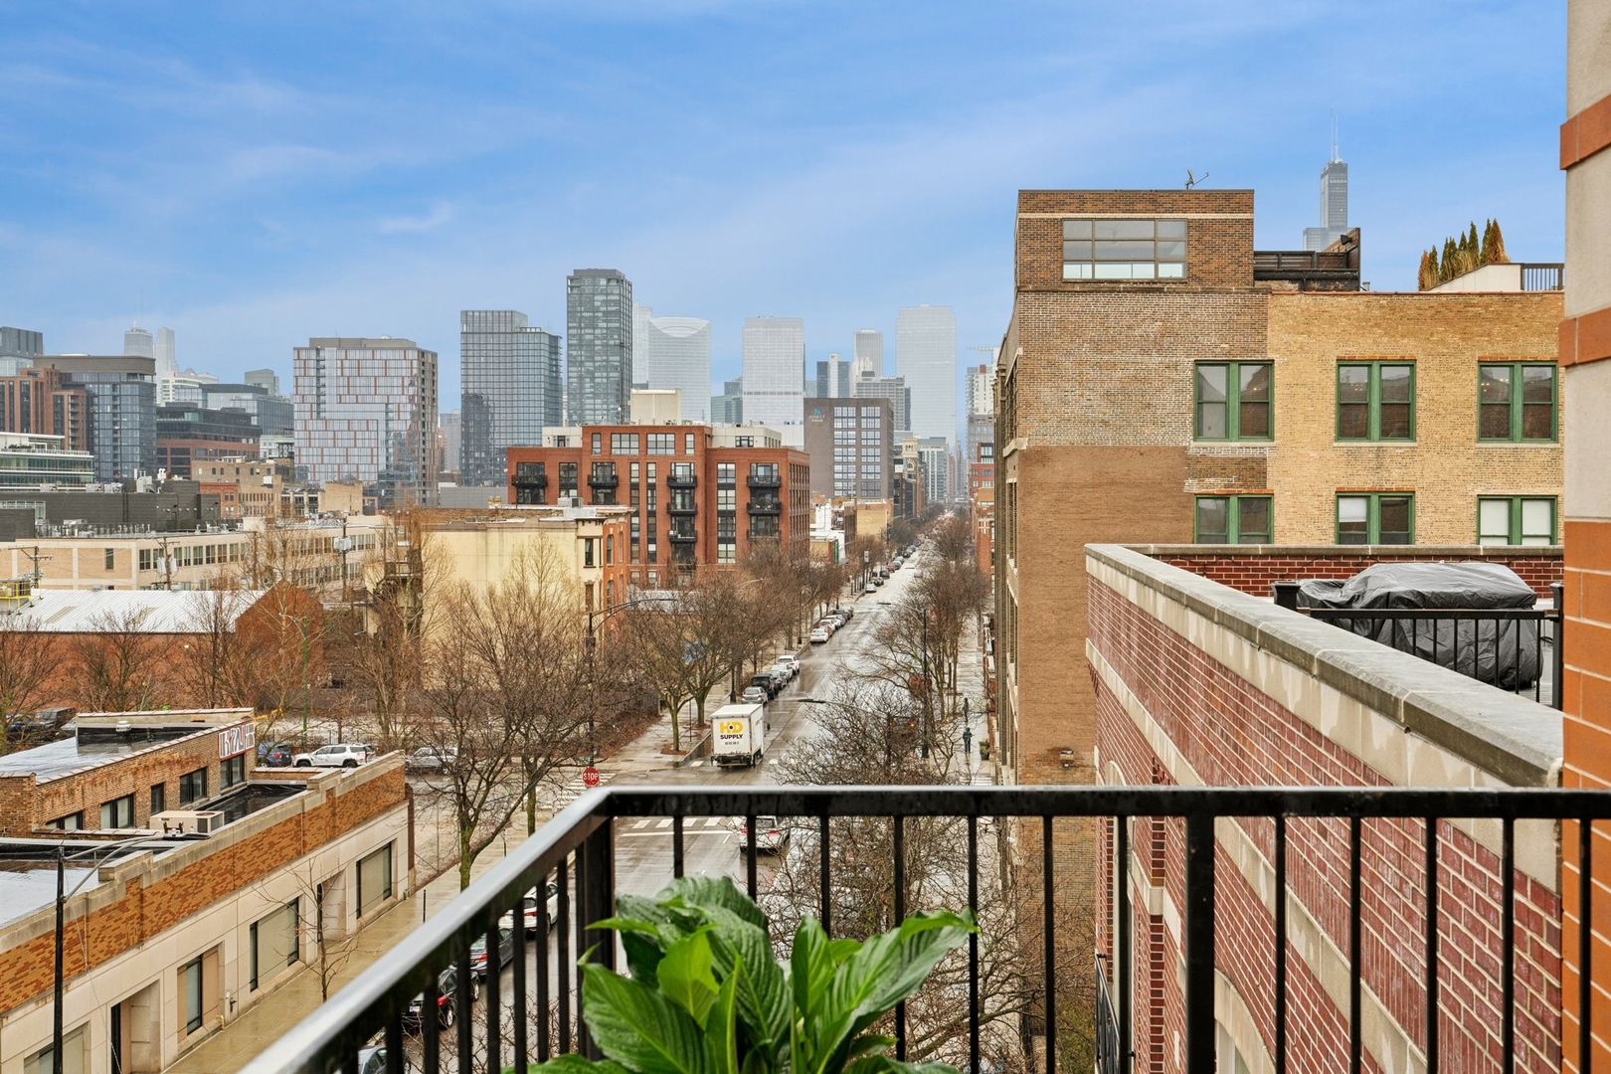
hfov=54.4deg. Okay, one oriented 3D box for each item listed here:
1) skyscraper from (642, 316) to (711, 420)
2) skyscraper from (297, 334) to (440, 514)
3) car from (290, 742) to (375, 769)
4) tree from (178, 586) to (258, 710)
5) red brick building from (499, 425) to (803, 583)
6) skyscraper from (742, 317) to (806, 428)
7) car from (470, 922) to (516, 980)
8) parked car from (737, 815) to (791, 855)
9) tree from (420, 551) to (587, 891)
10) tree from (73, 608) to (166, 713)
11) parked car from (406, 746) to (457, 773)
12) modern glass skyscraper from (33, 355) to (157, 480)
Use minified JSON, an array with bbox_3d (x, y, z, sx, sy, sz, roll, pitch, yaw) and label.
[{"bbox_3d":[-145.159,-146.513,1812.264,67.000,221.000,40.000,0,2,6],"label":"skyscraper"},{"bbox_3d":[-159.984,-34.301,569.951,46.185,75.000,20.722,0,1,6],"label":"skyscraper"},{"bbox_3d":[-29.515,13.538,98.189,4.900,1.700,1.920,0,1,6],"label":"car"},{"bbox_3d":[-38.429,8.760,102.703,5.000,11.100,5.000,0,1,6],"label":"tree"},{"bbox_3d":[-18.449,-1.231,207.915,35.672,25.700,25.835,0,1,6],"label":"red brick building"},{"bbox_3d":[-35.696,-138.630,1792.057,69.836,222.000,35.000,0,1,6],"label":"skyscraper"},{"bbox_3d":[-11.624,14.792,57.440,1.840,1.460,4.700,0,2,6],"label":"car"},{"bbox_3d":[-1.875,14.006,75.861,1.850,1.650,4.600,0,1,6],"label":"parked car"},{"bbox_3d":[-11.705,8.312,61.096,6.900,14.200,6.900,0,2,6],"label":"tree"},{"bbox_3d":[-45.247,9.482,102.917,5.700,9.700,5.700,0,1,6],"label":"tree"},{"bbox_3d":[-22.957,13.558,95.748,4.650,1.680,1.850,0,2,6],"label":"parked car"},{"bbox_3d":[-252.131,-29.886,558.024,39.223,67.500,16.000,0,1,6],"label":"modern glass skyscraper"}]

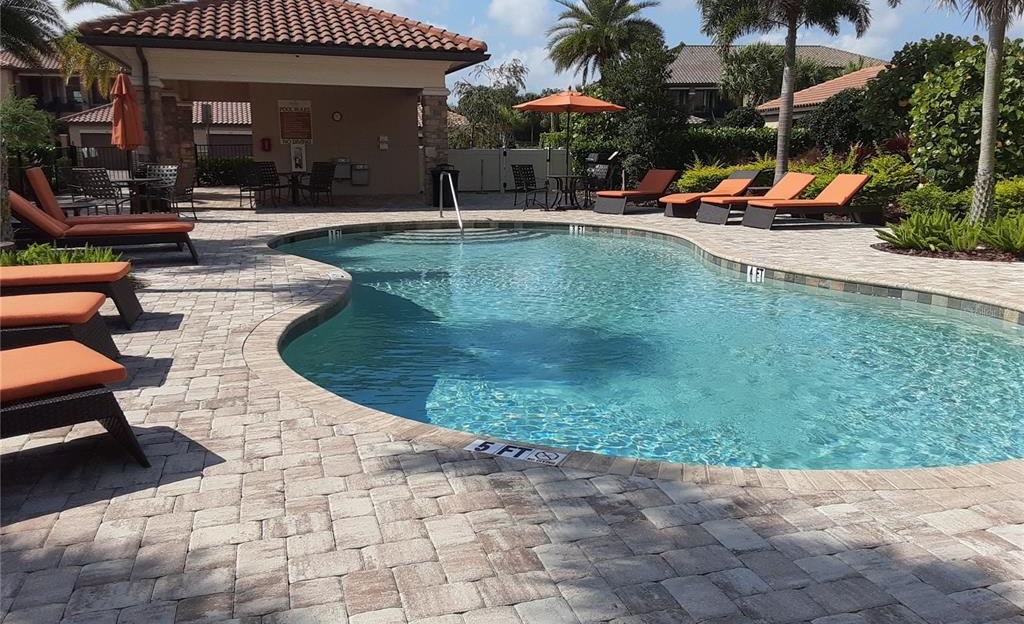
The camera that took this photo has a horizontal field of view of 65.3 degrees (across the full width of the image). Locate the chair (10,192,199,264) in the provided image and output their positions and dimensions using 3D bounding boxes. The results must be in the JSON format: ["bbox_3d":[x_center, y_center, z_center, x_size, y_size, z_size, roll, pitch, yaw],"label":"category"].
[{"bbox_3d":[-4.721,-0.986,9.228,2.020,0.870,0.720,-3,12,-16],"label":"chair"}]

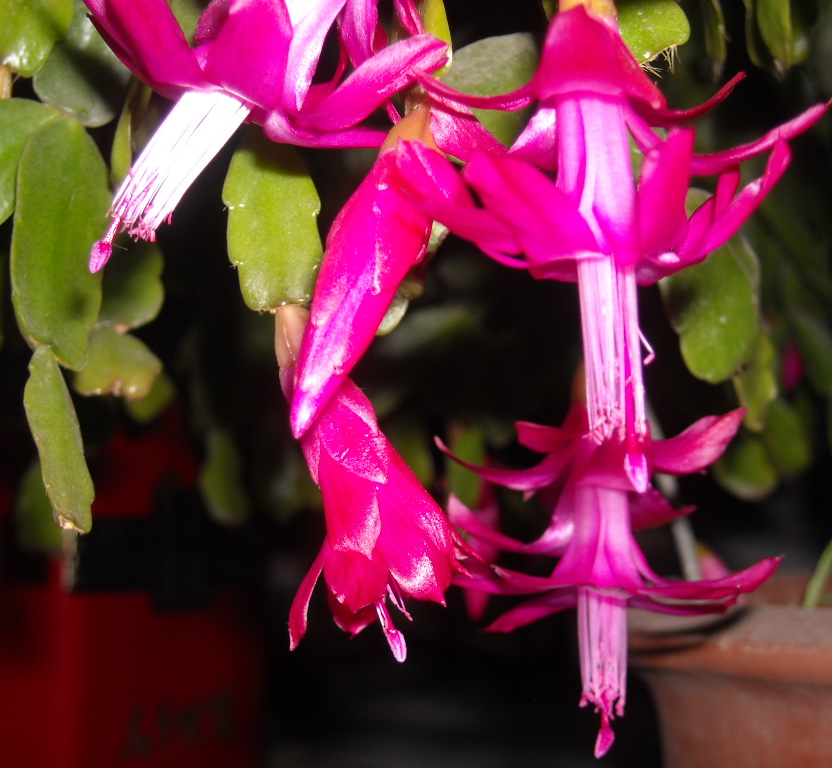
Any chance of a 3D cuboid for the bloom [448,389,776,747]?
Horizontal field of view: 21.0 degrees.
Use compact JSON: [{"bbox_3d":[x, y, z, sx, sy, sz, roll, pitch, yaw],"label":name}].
[{"bbox_3d":[0.035,0.034,0.410,0.060,0.067,0.056,-3,3,0],"label":"bloom"}]

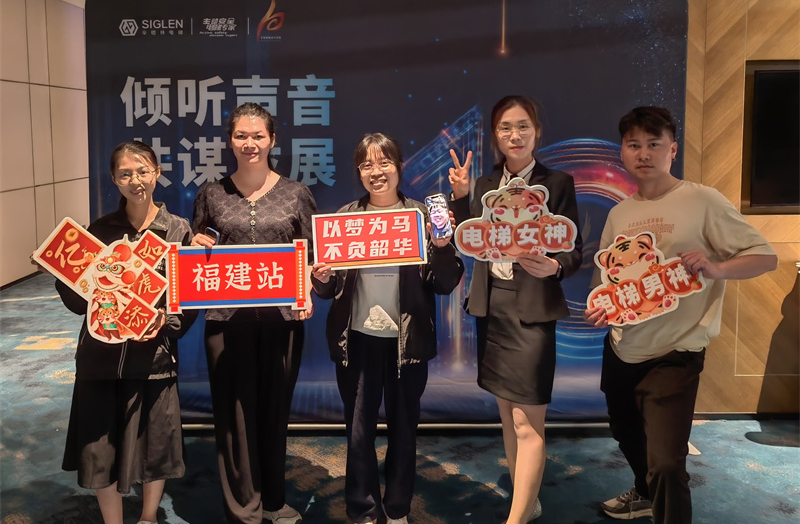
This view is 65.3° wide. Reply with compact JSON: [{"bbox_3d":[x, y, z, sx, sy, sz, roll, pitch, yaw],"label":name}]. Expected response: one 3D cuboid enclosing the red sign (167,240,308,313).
[{"bbox_3d":[-0.553,0.050,2.130,0.478,0.243,0.015,0,2,-5],"label":"red sign"}]

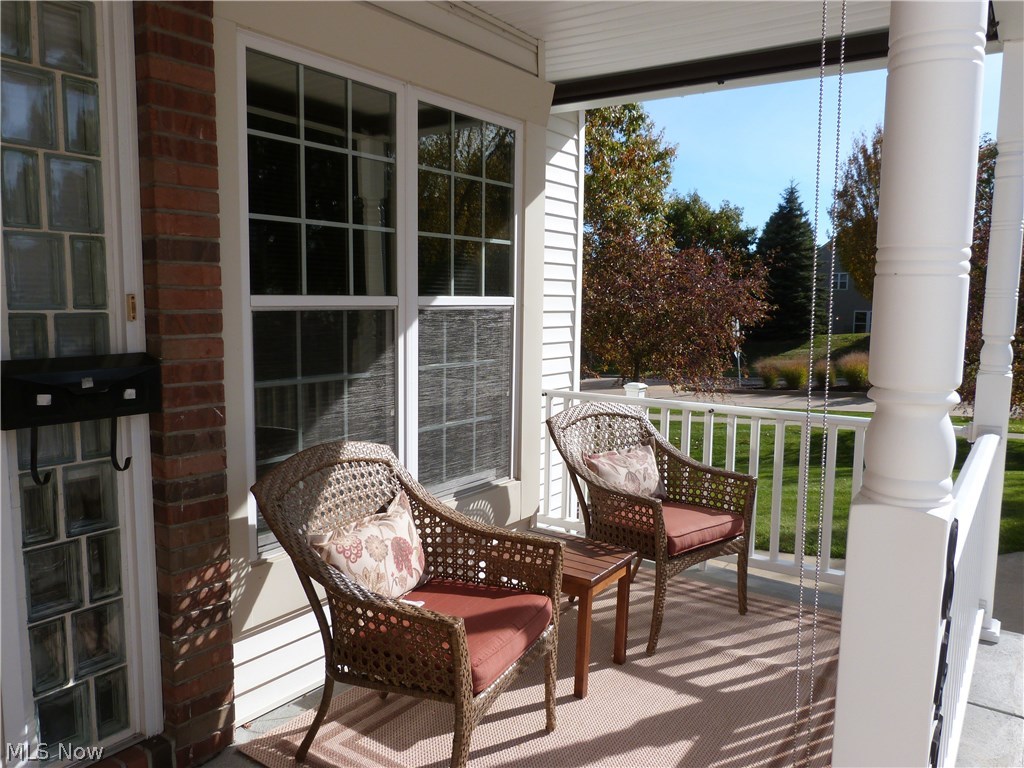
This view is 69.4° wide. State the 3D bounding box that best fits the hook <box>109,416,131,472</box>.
[{"bbox_3d":[-1.053,0.164,1.991,0.078,0.148,0.018,6,9,38],"label":"hook"}]

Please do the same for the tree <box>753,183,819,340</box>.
[{"bbox_3d":[14.582,-6.460,39.000,4.008,8.333,4.008,1,7,0],"label":"tree"}]

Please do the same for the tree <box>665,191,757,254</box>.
[{"bbox_3d":[9.943,-6.089,38.000,5.755,7.811,5.550,1,7,0],"label":"tree"}]

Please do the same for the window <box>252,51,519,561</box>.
[{"bbox_3d":[-0.402,-0.294,2.839,0.100,1.613,1.401,6,9,38],"label":"window"}]

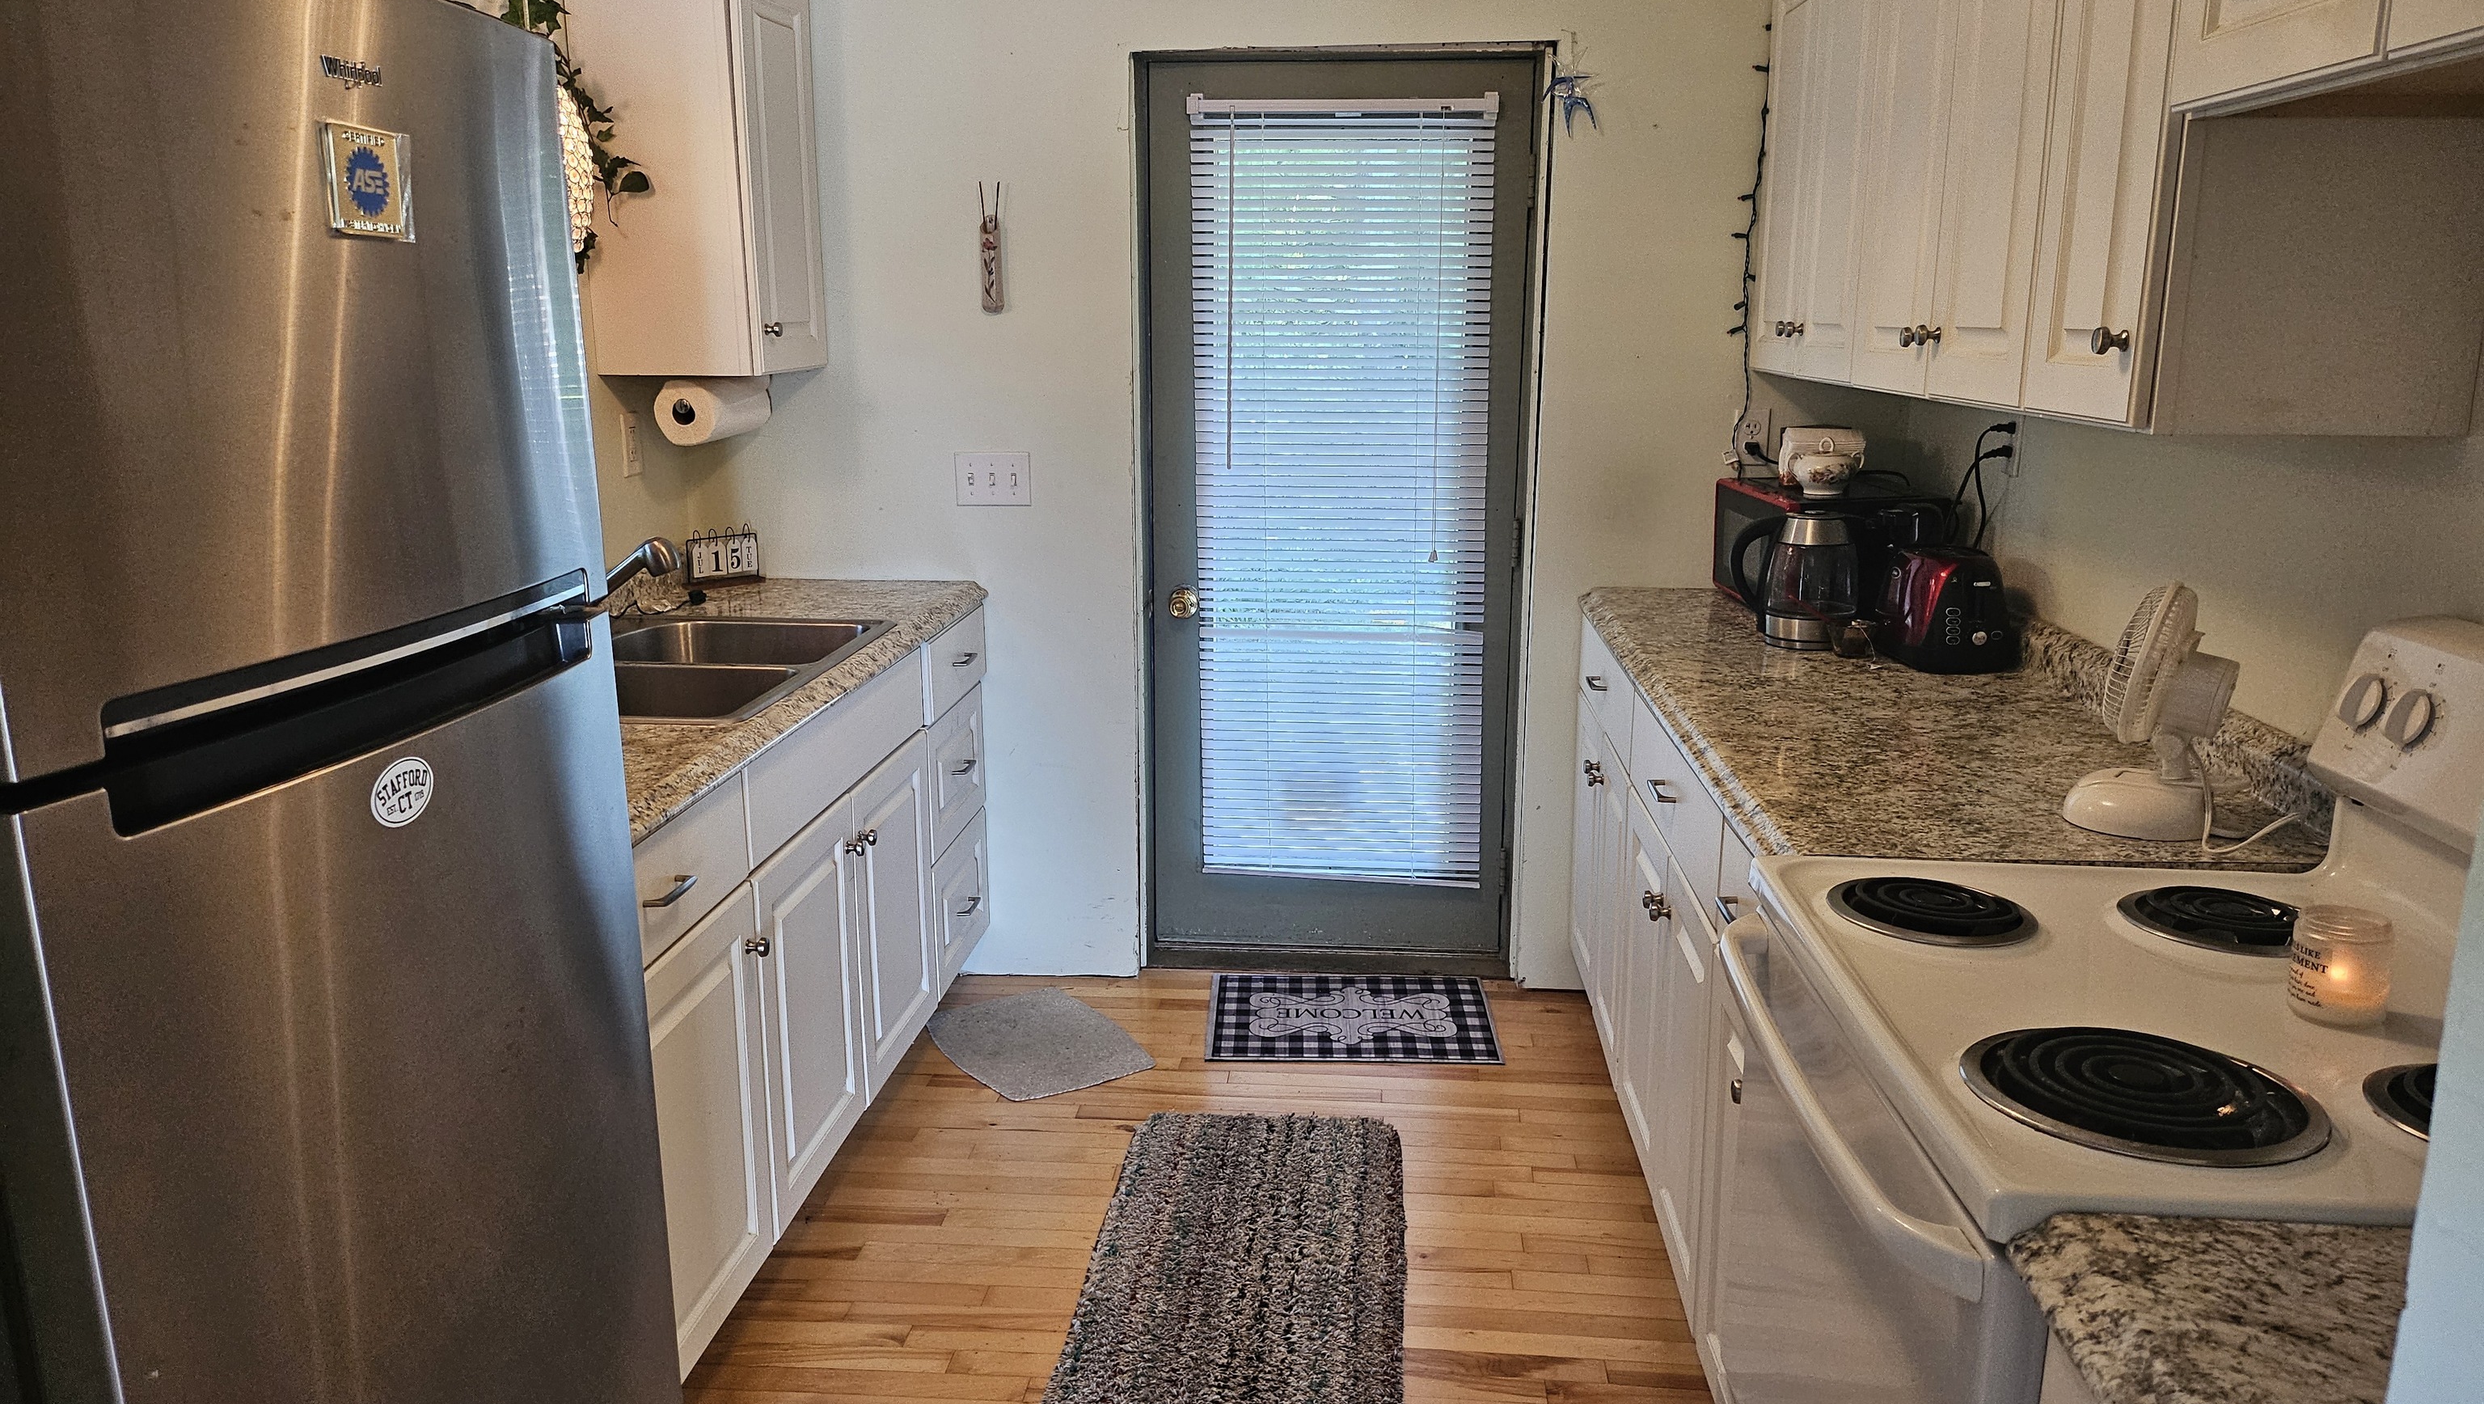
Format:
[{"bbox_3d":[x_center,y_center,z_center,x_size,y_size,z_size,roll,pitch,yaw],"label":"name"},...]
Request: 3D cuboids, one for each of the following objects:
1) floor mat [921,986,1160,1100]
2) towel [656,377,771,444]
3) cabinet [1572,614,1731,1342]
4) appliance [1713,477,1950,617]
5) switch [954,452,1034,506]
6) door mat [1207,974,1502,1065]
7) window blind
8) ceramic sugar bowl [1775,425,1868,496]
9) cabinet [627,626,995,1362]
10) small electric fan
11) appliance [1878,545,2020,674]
[{"bbox_3d":[-0.437,0.708,3.643,0.350,0.010,0.537,-8,15,-31],"label":"floor mat"},{"bbox_3d":[-1.058,-0.578,3.439,0.118,0.118,0.280,1,13,5],"label":"towel"},{"bbox_3d":[0.969,0.422,2.860,0.620,0.872,1.850,1,12,5],"label":"cabinet"},{"bbox_3d":[1.157,-0.297,3.392,0.310,0.236,0.460,0,13,-1],"label":"appliance"},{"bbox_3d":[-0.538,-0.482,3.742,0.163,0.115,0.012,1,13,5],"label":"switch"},{"bbox_3d":[0.229,0.680,3.725,0.614,0.010,0.470,1,12,5],"label":"door mat"},{"bbox_3d":[0.216,-0.426,3.763,0.640,1.715,0.045,1,12,5],"label":"window blind"},{"bbox_3d":[1.091,-0.444,3.231,0.155,0.120,0.125,4,13,16],"label":"ceramic sugar bowl"},{"bbox_3d":[-0.961,0.411,2.971,0.615,0.872,1.950,1,12,5],"label":"cabinet"},{"bbox_3d":[1.023,0.001,1.931,0.185,0.273,0.185,5,13,22],"label":"small electric fan"},{"bbox_3d":[1.206,-0.165,2.913,0.167,0.188,0.270,2,13,8],"label":"appliance"}]

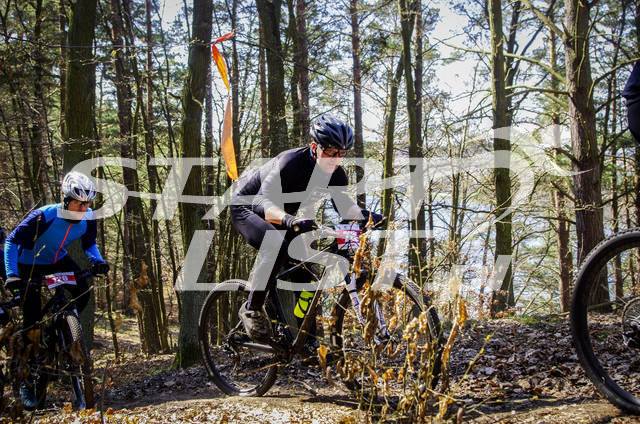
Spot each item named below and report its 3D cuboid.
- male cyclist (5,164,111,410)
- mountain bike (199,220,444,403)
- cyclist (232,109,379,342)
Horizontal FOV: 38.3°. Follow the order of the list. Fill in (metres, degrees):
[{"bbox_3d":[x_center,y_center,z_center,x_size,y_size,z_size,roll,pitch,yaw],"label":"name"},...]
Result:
[{"bbox_3d":[-1.830,0.555,6.330,0.760,1.620,0.920,-2,4,-35],"label":"male cyclist"},{"bbox_3d":[-0.090,0.583,5.222,1.870,1.030,0.730,-7,-4,44],"label":"mountain bike"},{"bbox_3d":[-0.100,0.125,5.200,0.950,1.310,0.740,3,4,43],"label":"cyclist"}]

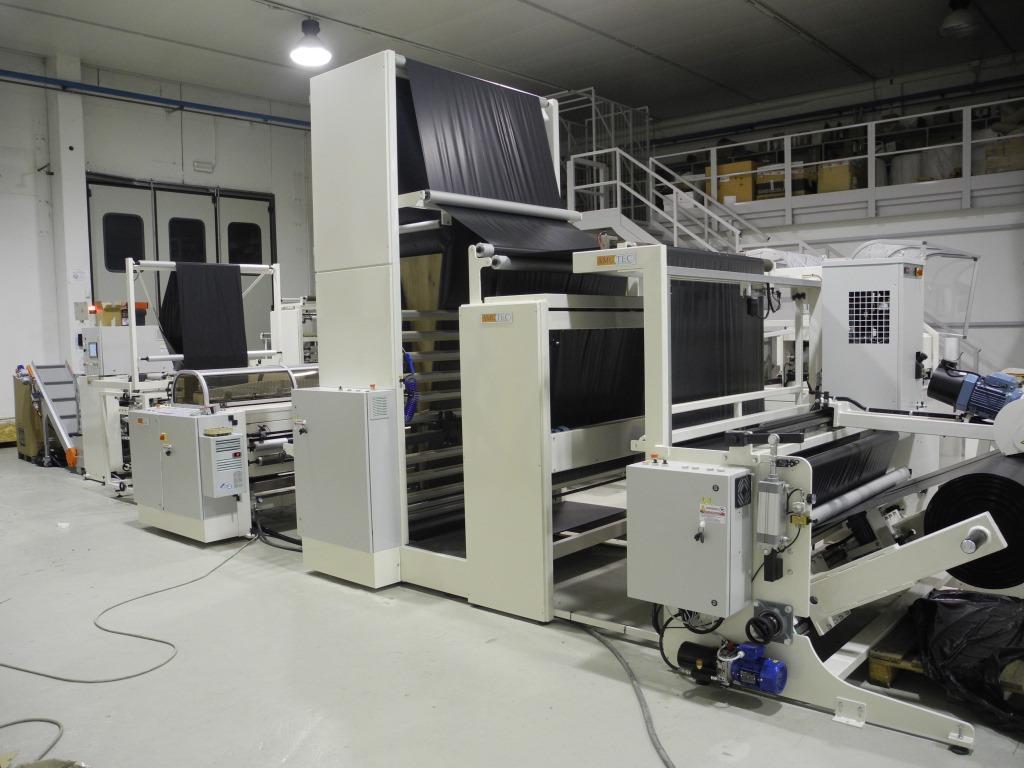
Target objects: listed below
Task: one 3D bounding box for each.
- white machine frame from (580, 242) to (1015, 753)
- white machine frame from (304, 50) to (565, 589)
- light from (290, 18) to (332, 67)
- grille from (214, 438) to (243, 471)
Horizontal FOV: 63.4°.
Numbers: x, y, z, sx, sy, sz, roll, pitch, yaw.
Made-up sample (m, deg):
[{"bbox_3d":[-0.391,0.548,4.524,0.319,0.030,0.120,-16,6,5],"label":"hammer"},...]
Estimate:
[{"bbox_3d":[1.649,0.331,4.268,1.906,2.041,2.030,2,5,41],"label":"white machine frame"},{"bbox_3d":[-0.547,-0.433,6.075,0.891,3.404,1.798,2,5,41],"label":"white machine frame"},{"bbox_3d":[-2.969,-5.105,12.282,0.560,0.600,0.560,-1,3,0],"label":"light"},{"bbox_3d":[-2.223,0.558,6.513,0.020,0.255,0.222,2,5,41],"label":"grille"}]

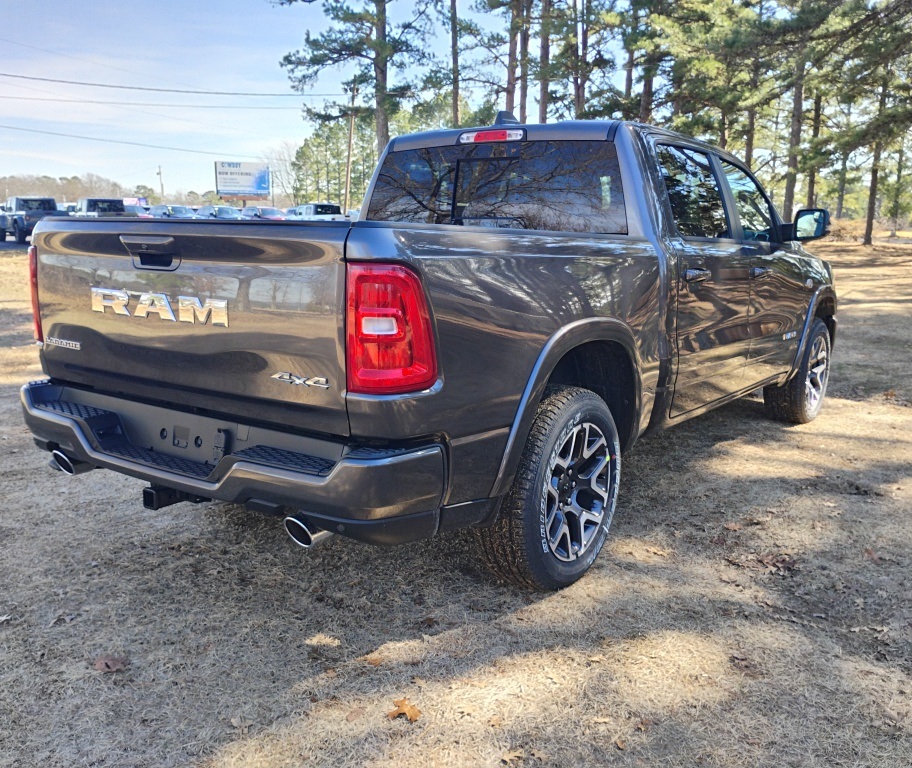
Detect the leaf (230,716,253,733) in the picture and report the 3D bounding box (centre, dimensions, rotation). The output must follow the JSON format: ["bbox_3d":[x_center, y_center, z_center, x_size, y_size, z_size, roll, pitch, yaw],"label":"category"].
[{"bbox_3d":[-0.602,0.956,2.325,0.065,0.015,0.080,1,11,0],"label":"leaf"}]

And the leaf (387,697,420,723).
[{"bbox_3d":[-0.153,0.942,2.417,0.100,0.030,0.095,0,10,0],"label":"leaf"}]

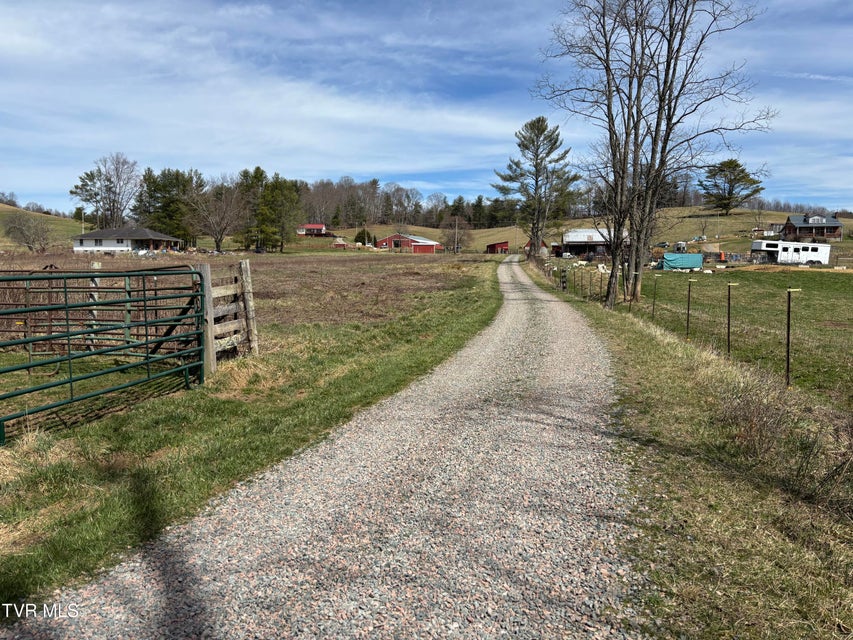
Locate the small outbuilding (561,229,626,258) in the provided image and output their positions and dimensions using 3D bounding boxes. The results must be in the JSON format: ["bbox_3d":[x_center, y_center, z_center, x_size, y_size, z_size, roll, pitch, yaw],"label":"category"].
[{"bbox_3d":[33.921,-15.451,129.000,13.300,5.700,9.500,1,6,11],"label":"small outbuilding"}]

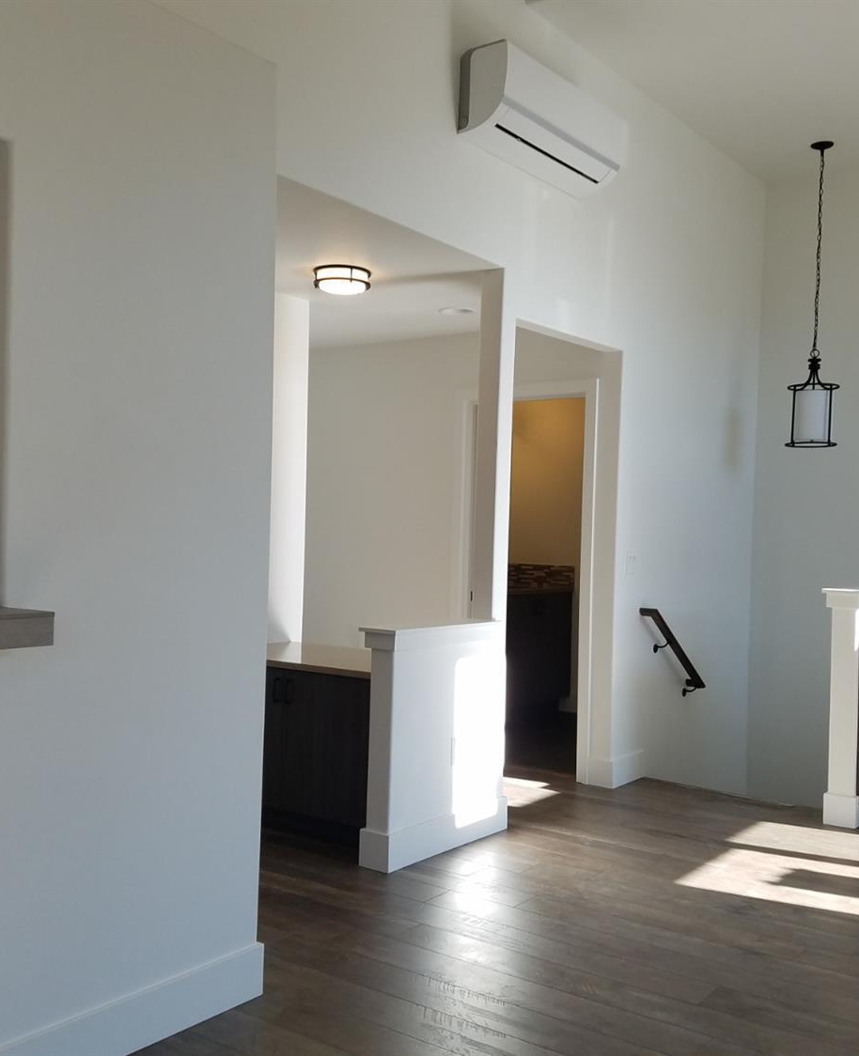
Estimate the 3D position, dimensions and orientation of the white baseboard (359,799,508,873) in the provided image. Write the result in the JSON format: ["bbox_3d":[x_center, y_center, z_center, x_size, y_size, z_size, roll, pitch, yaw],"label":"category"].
[{"bbox_3d":[0.036,1.238,4.352,0.143,0.138,0.812,1,0,37],"label":"white baseboard"}]

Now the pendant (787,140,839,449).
[{"bbox_3d":[2.288,-1.372,6.252,0.305,1.788,0.305,1,0,37],"label":"pendant"}]

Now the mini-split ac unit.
[{"bbox_3d":[0.513,-1.735,4.572,0.235,0.328,1.001,1,0,37],"label":"mini-split ac unit"}]

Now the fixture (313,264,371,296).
[{"bbox_3d":[-0.380,-1.090,4.675,0.257,0.084,0.257,1,0,0],"label":"fixture"}]

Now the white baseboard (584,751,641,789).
[{"bbox_3d":[0.985,1.259,5.582,0.145,0.145,0.359,1,0,37],"label":"white baseboard"}]

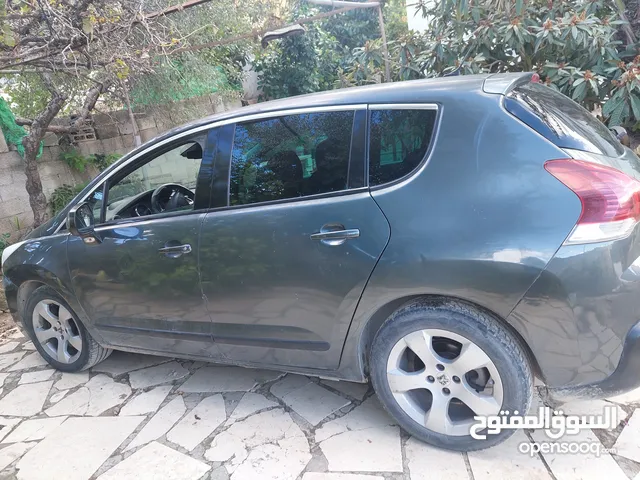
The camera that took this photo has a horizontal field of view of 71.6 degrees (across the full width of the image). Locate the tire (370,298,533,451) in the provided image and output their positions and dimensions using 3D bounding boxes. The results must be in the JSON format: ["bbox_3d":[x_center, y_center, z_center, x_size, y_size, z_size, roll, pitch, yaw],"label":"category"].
[{"bbox_3d":[0.540,0.560,1.887,0.650,0.650,0.230,-1,14,28],"label":"tire"}]

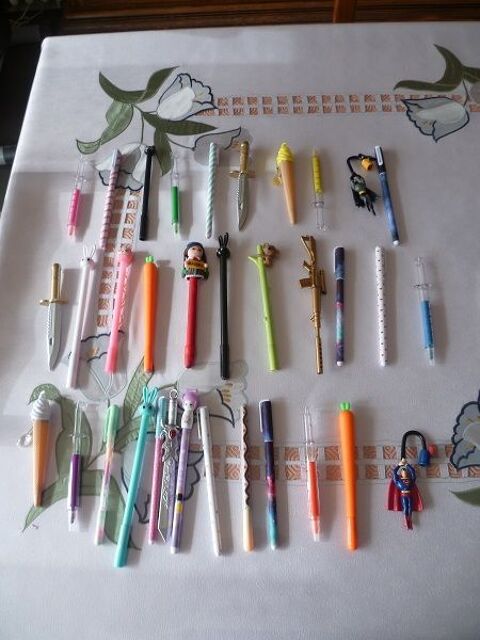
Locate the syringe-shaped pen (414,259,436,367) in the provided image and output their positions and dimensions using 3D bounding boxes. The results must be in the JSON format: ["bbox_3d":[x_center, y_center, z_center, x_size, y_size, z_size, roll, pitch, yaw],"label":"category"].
[{"bbox_3d":[0.228,-0.013,0.636,0.021,0.013,0.144,0,68,4],"label":"syringe-shaped pen"}]

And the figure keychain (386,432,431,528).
[{"bbox_3d":[0.185,0.172,0.561,0.051,0.020,0.103,5,68,6],"label":"figure keychain"}]

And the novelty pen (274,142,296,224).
[{"bbox_3d":[0.065,-0.190,0.716,0.029,0.021,0.138,-5,68,2],"label":"novelty pen"}]

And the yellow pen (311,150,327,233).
[{"bbox_3d":[0.108,-0.181,0.713,0.018,0.014,0.137,-3,68,3],"label":"yellow pen"}]

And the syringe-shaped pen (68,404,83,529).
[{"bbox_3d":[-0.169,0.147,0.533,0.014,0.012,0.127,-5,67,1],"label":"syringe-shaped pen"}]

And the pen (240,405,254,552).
[{"bbox_3d":[0.008,0.158,0.528,0.011,0.011,0.143,-3,67,1],"label":"pen"}]

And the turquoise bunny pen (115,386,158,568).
[{"bbox_3d":[-0.106,0.155,0.530,0.018,0.015,0.176,4,67,4],"label":"turquoise bunny pen"}]

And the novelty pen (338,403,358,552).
[{"bbox_3d":[0.120,0.168,0.570,0.016,0.016,0.158,0,68,4],"label":"novelty pen"}]

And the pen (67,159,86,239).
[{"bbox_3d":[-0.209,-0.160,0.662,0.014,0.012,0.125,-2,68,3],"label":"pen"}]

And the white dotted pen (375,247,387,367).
[{"bbox_3d":[0.163,-0.018,0.598,0.009,0.009,0.152,3,67,3],"label":"white dotted pen"}]

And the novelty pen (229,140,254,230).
[{"bbox_3d":[0.003,-0.172,0.654,0.031,0.012,0.136,1,68,4],"label":"novelty pen"}]

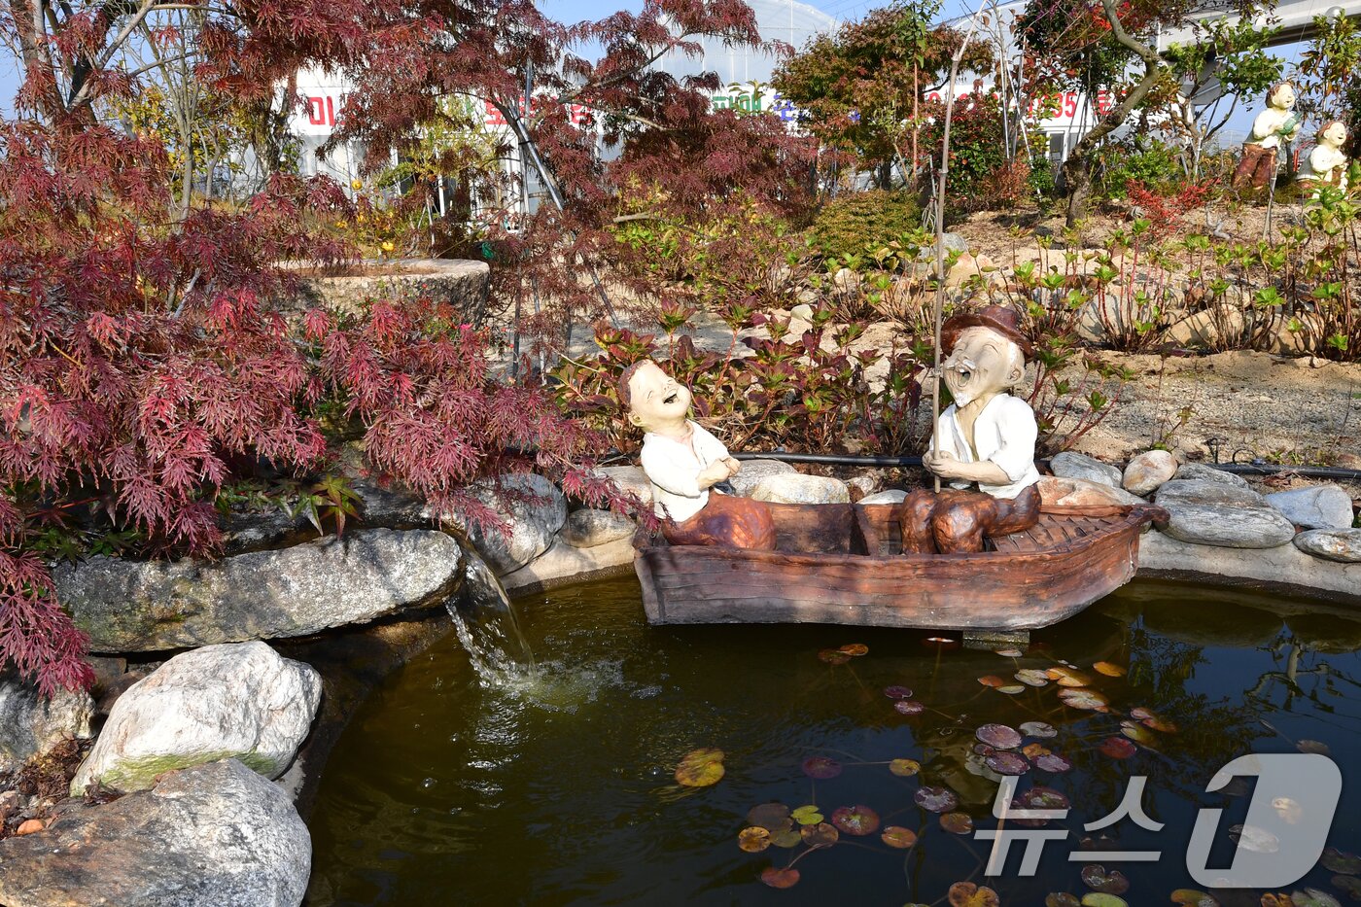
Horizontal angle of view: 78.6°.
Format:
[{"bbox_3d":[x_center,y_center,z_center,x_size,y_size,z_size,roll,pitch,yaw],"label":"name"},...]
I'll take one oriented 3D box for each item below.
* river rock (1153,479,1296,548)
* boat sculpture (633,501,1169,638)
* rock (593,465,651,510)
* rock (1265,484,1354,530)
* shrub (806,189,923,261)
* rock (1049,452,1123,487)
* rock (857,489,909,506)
[{"bbox_3d":[2.053,0.226,3.151,0.494,0.172,0.334,3,15,17],"label":"river rock"},{"bbox_3d":[0.720,0.336,2.809,1.734,0.381,0.500,0,15,5],"label":"boat sculpture"},{"bbox_3d":[-0.215,0.152,3.393,0.310,0.161,0.253,-1,14,0],"label":"rock"},{"bbox_3d":[2.329,0.203,3.083,0.297,0.175,0.193,-2,15,0],"label":"rock"},{"bbox_3d":[1.623,-2.005,7.360,0.978,0.655,0.920,-1,14,0],"label":"shrub"},{"bbox_3d":[1.683,0.082,3.453,0.295,0.170,0.192,-2,15,0],"label":"rock"},{"bbox_3d":[0.830,0.205,3.409,0.215,0.118,0.150,-2,15,0],"label":"rock"}]

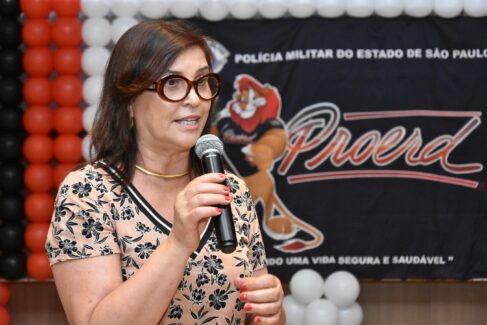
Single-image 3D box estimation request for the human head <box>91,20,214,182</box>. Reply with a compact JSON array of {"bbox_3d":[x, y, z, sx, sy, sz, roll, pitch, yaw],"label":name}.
[{"bbox_3d":[-0.166,-0.112,2.300,0.200,0.290,0.235,-1,0,-35],"label":"human head"}]

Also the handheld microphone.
[{"bbox_3d":[-0.046,0.052,2.250,0.052,0.230,0.052,-11,-25,0],"label":"handheld microphone"}]

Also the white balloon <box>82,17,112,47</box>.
[{"bbox_3d":[-0.651,-0.583,5.600,0.131,0.131,0.131,-1,2,0],"label":"white balloon"}]

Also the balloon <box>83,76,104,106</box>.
[{"bbox_3d":[-0.470,-0.229,4.050,0.094,0.094,0.097,-1,0,0],"label":"balloon"}]

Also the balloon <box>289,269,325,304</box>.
[{"bbox_3d":[0.263,0.507,5.150,0.141,0.141,0.141,-1,2,0],"label":"balloon"}]

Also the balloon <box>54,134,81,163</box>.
[{"bbox_3d":[-0.564,-0.043,4.050,0.094,0.094,0.097,-1,0,0],"label":"balloon"}]

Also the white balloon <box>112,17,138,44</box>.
[{"bbox_3d":[-0.429,-0.479,4.600,0.107,0.107,0.107,0,2,0],"label":"white balloon"}]

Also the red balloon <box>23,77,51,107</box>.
[{"bbox_3d":[-0.750,-0.260,4.600,0.107,0.107,0.107,0,2,0],"label":"red balloon"}]

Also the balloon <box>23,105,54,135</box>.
[{"bbox_3d":[-0.910,-0.190,5.600,0.131,0.131,0.131,-1,2,0],"label":"balloon"}]

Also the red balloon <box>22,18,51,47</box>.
[{"bbox_3d":[-0.917,-0.579,5.600,0.131,0.131,0.131,-1,2,0],"label":"red balloon"}]

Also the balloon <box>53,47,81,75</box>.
[{"bbox_3d":[-0.642,-0.371,4.600,0.107,0.107,0.107,0,2,0],"label":"balloon"}]

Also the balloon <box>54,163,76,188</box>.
[{"bbox_3d":[-0.641,0.059,4.600,0.107,0.107,0.107,0,2,0],"label":"balloon"}]

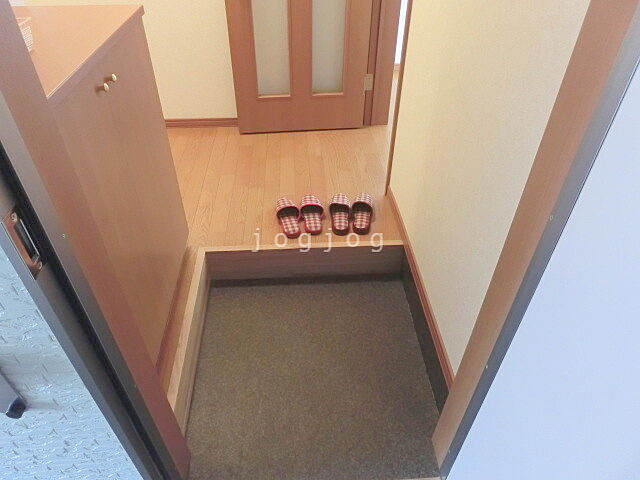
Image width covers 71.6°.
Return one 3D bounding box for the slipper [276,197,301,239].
[{"bbox_3d":[-0.143,-0.118,1.956,0.098,0.070,0.266,-6,41,-8],"label":"slipper"}]

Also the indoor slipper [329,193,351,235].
[{"bbox_3d":[0.093,-0.133,1.978,0.094,0.070,0.272,0,40,0],"label":"indoor slipper"}]

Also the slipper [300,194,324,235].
[{"bbox_3d":[-0.037,-0.134,1.976,0.098,0.070,0.264,-3,41,-4],"label":"slipper"}]

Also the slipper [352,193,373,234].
[{"bbox_3d":[0.193,-0.136,1.982,0.094,0.070,0.273,4,41,4],"label":"slipper"}]

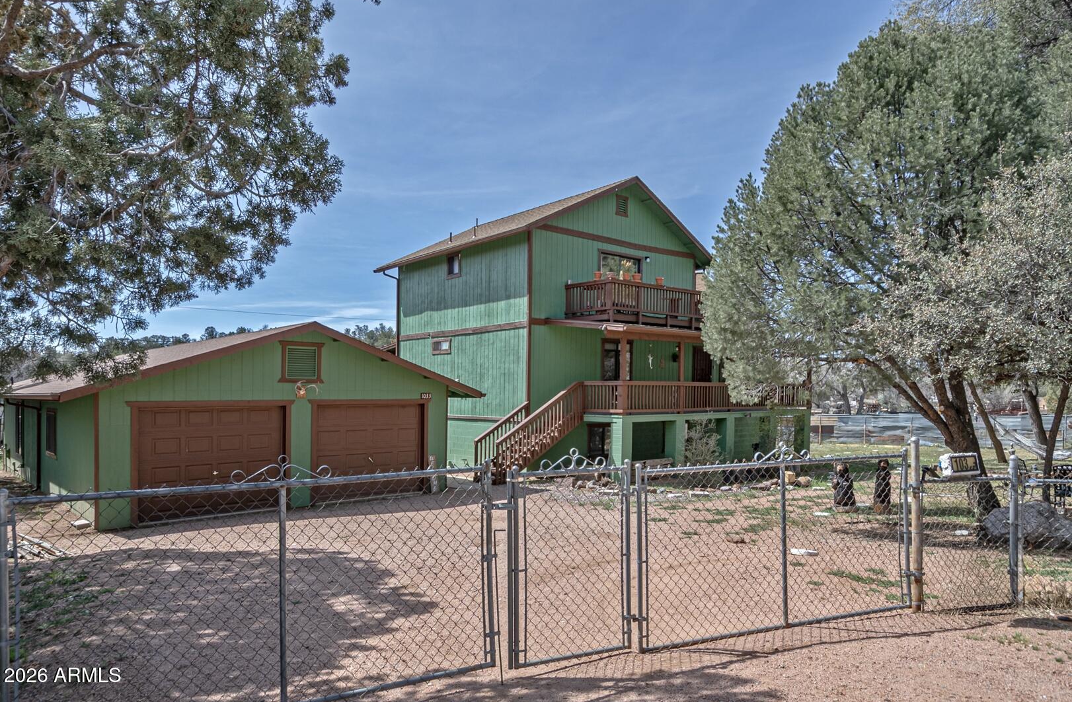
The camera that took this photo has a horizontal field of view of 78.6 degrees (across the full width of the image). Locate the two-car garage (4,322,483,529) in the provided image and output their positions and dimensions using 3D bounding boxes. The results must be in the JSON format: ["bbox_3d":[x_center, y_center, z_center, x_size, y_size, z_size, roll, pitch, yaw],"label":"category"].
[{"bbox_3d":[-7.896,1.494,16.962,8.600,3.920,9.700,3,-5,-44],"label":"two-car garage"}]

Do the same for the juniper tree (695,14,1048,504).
[{"bbox_3d":[5.121,-1.242,10.276,5.300,7.600,5.000,0,-3,0],"label":"juniper tree"}]

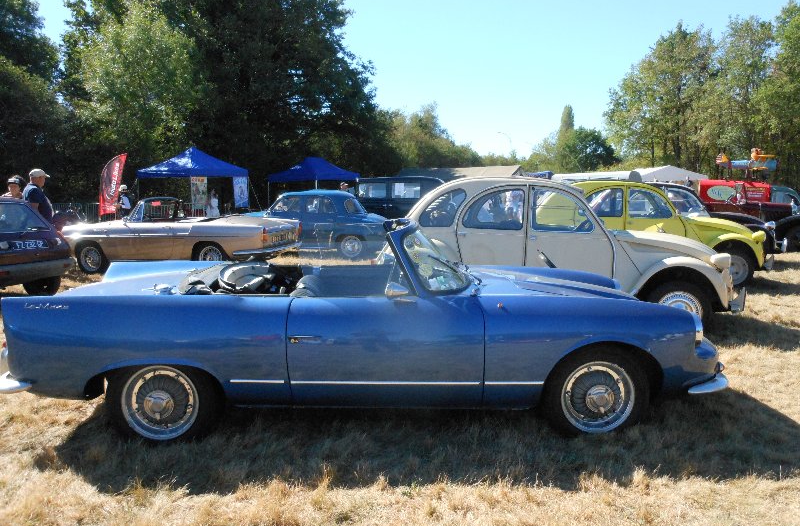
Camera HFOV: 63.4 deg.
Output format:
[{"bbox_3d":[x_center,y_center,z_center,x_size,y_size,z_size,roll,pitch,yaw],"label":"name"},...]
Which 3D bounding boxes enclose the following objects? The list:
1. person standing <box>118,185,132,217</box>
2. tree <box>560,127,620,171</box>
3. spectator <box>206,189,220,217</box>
[{"bbox_3d":[-8.718,-1.561,20.594,0.420,1.780,0.550,-4,7,-30],"label":"person standing"},{"bbox_3d":[24.607,-12.926,84.073,8.000,9.200,8.000,0,7,0],"label":"tree"},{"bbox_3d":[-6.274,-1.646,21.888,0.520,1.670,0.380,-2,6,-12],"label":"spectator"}]

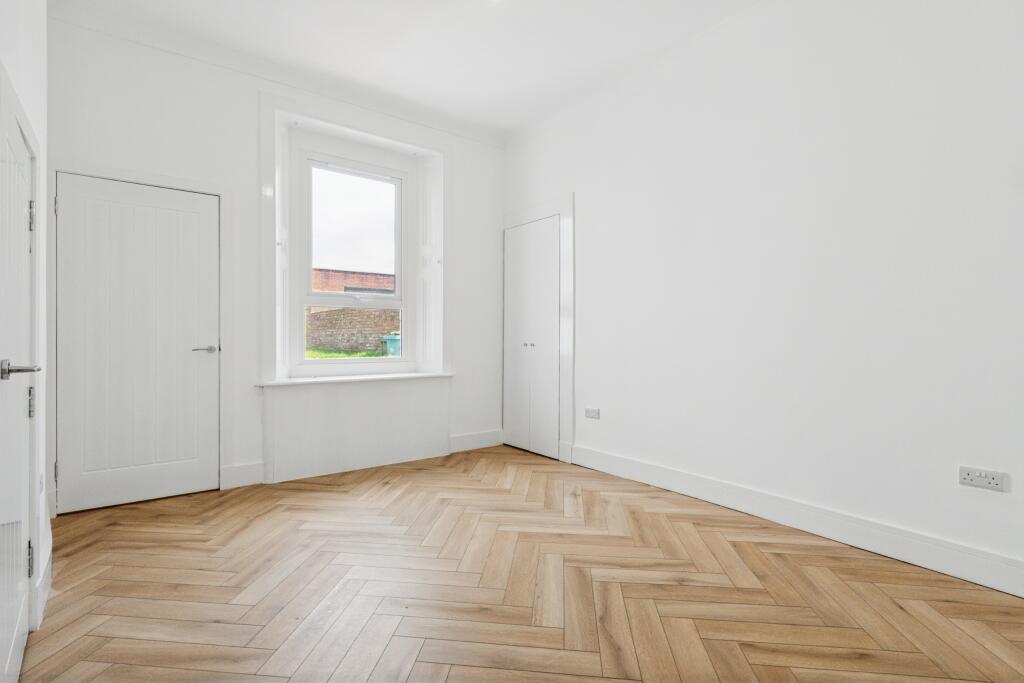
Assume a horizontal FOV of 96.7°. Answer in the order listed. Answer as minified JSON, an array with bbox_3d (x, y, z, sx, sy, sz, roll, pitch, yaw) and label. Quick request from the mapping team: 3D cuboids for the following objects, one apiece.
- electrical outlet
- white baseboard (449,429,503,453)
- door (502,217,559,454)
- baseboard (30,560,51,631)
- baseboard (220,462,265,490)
[{"bbox_3d":[2.012,0.587,1.940,0.012,0.087,0.148,0,0,-36],"label":"electrical outlet"},{"bbox_3d":[-0.341,0.969,4.437,0.617,0.163,0.020,0,0,-36],"label":"white baseboard"},{"bbox_3d":[0.184,-0.047,4.368,0.040,2.174,0.845,0,0,-36],"label":"door"},{"bbox_3d":[-1.809,0.969,1.746,0.020,0.163,0.240,0,0,-36],"label":"baseboard"},{"bbox_3d":[-1.926,0.969,3.268,0.261,0.163,0.020,0,0,-36],"label":"baseboard"}]

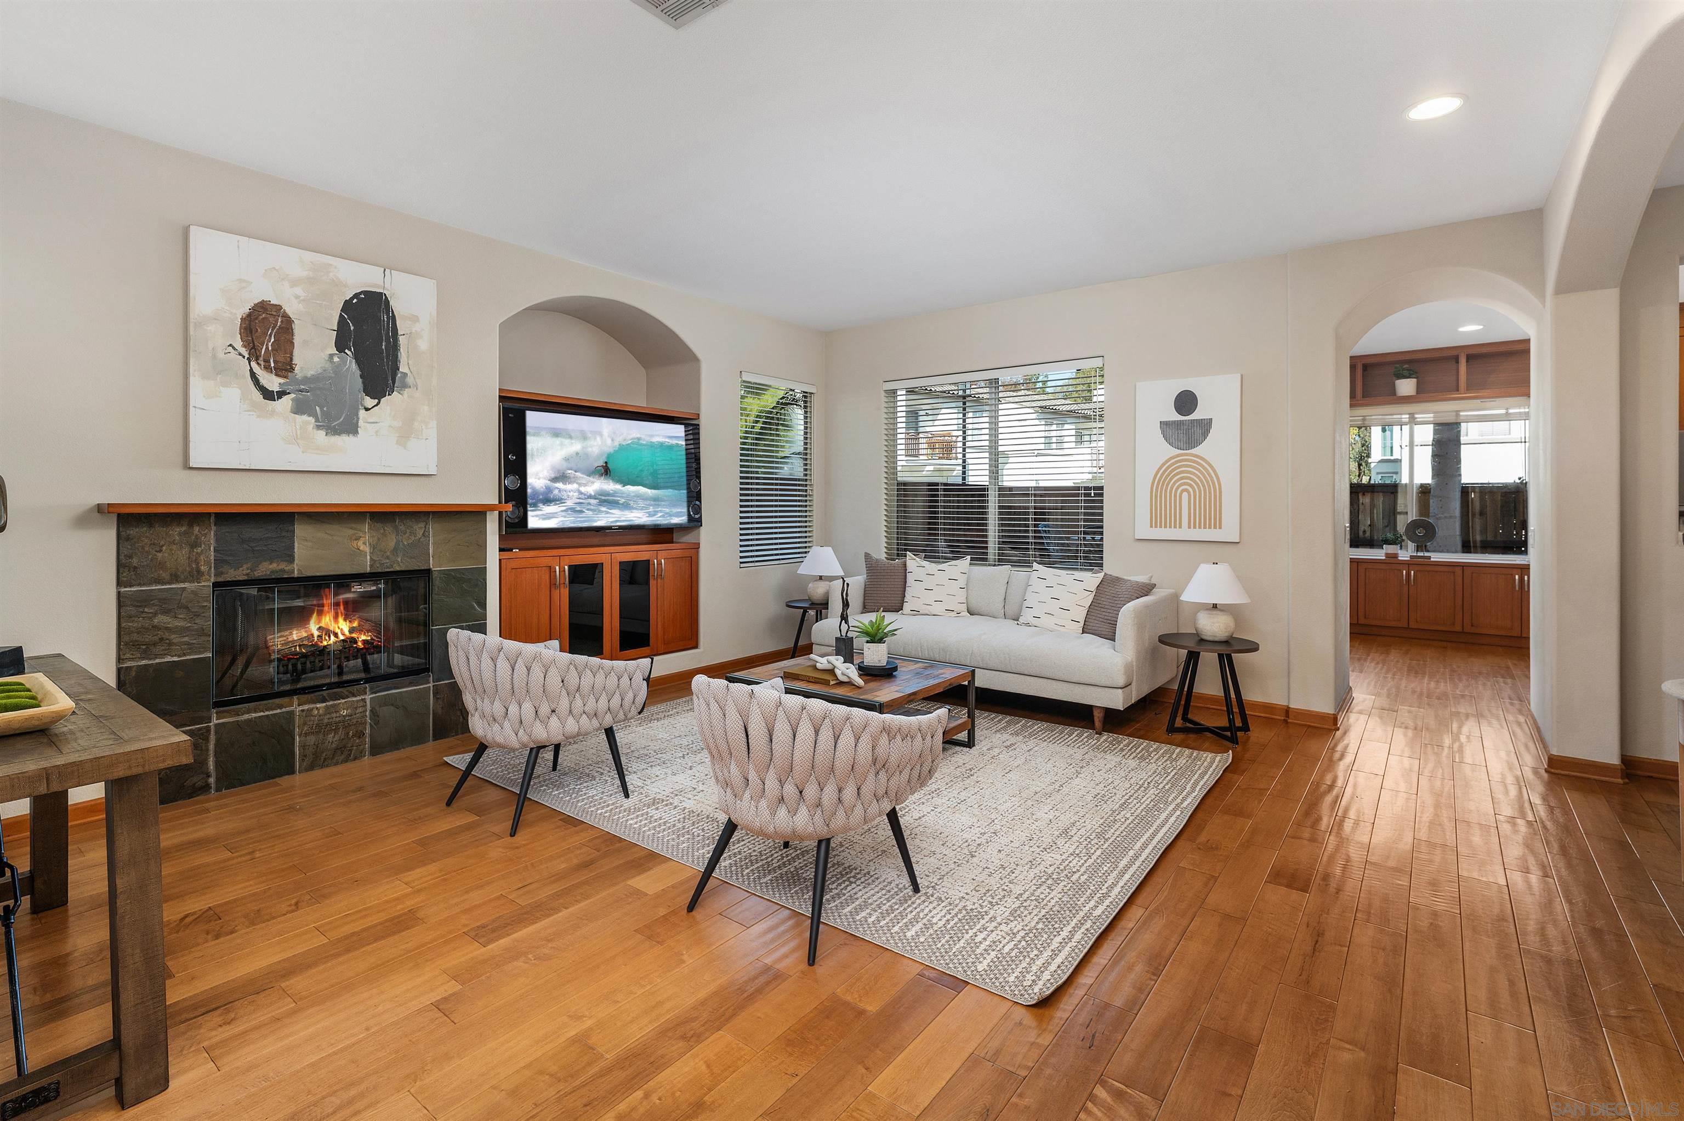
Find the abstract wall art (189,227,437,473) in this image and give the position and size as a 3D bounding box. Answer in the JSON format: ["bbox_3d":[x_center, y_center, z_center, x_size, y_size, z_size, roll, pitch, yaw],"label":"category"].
[{"bbox_3d":[-2.441,-0.925,3.533,0.040,1.010,0.980,3,4,36],"label":"abstract wall art"}]

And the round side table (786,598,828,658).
[{"bbox_3d":[-0.162,0.574,5.673,0.500,0.515,0.500,0,4,0],"label":"round side table"}]

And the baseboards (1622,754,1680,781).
[{"bbox_3d":[3.814,0.975,3.528,0.220,0.086,0.020,3,5,39],"label":"baseboards"}]

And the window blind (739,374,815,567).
[{"bbox_3d":[-0.510,-0.721,6.079,0.060,1.500,0.889,3,4,38],"label":"window blind"}]

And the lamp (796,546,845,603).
[{"bbox_3d":[-0.167,0.109,5.664,0.340,0.425,0.340,0,3,0],"label":"lamp"}]

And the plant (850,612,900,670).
[{"bbox_3d":[0.178,0.399,3.931,0.250,0.280,0.250,3,5,38],"label":"plant"}]

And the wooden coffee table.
[{"bbox_3d":[0.065,0.776,3.859,0.920,0.404,0.870,3,5,38],"label":"wooden coffee table"}]

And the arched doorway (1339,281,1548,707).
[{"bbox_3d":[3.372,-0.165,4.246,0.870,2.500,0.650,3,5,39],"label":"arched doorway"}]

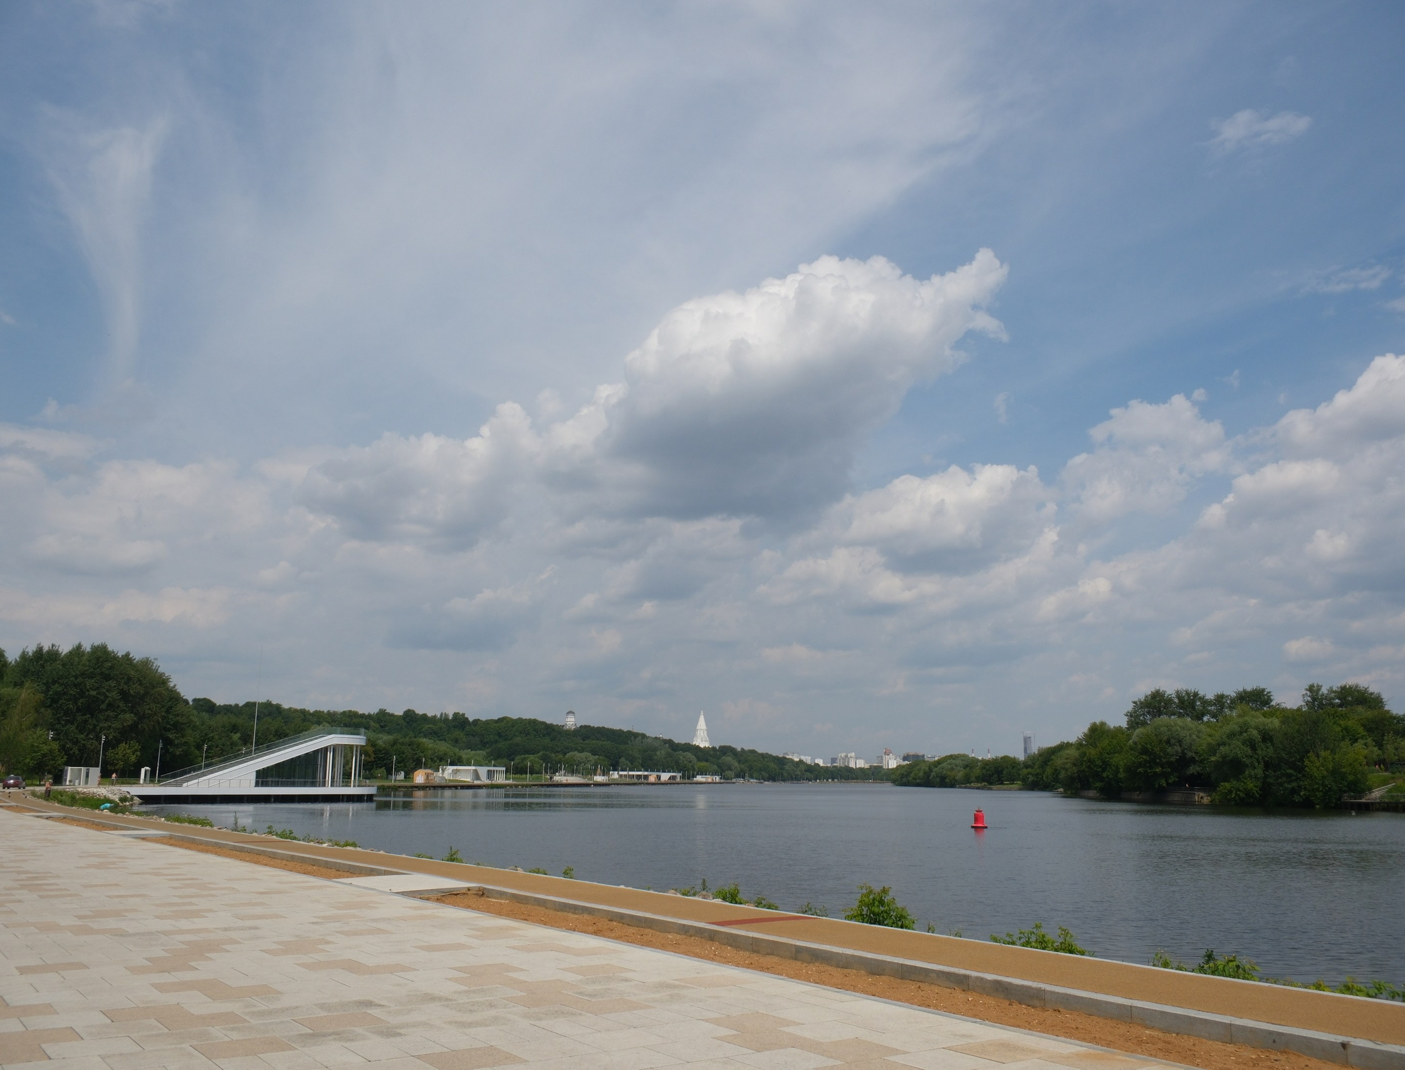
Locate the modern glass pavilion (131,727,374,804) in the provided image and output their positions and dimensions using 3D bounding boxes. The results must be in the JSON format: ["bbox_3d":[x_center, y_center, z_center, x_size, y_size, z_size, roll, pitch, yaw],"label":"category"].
[{"bbox_3d":[-68.730,34.940,183.540,34.510,11.510,14.000,7,-13,-31],"label":"modern glass pavilion"}]

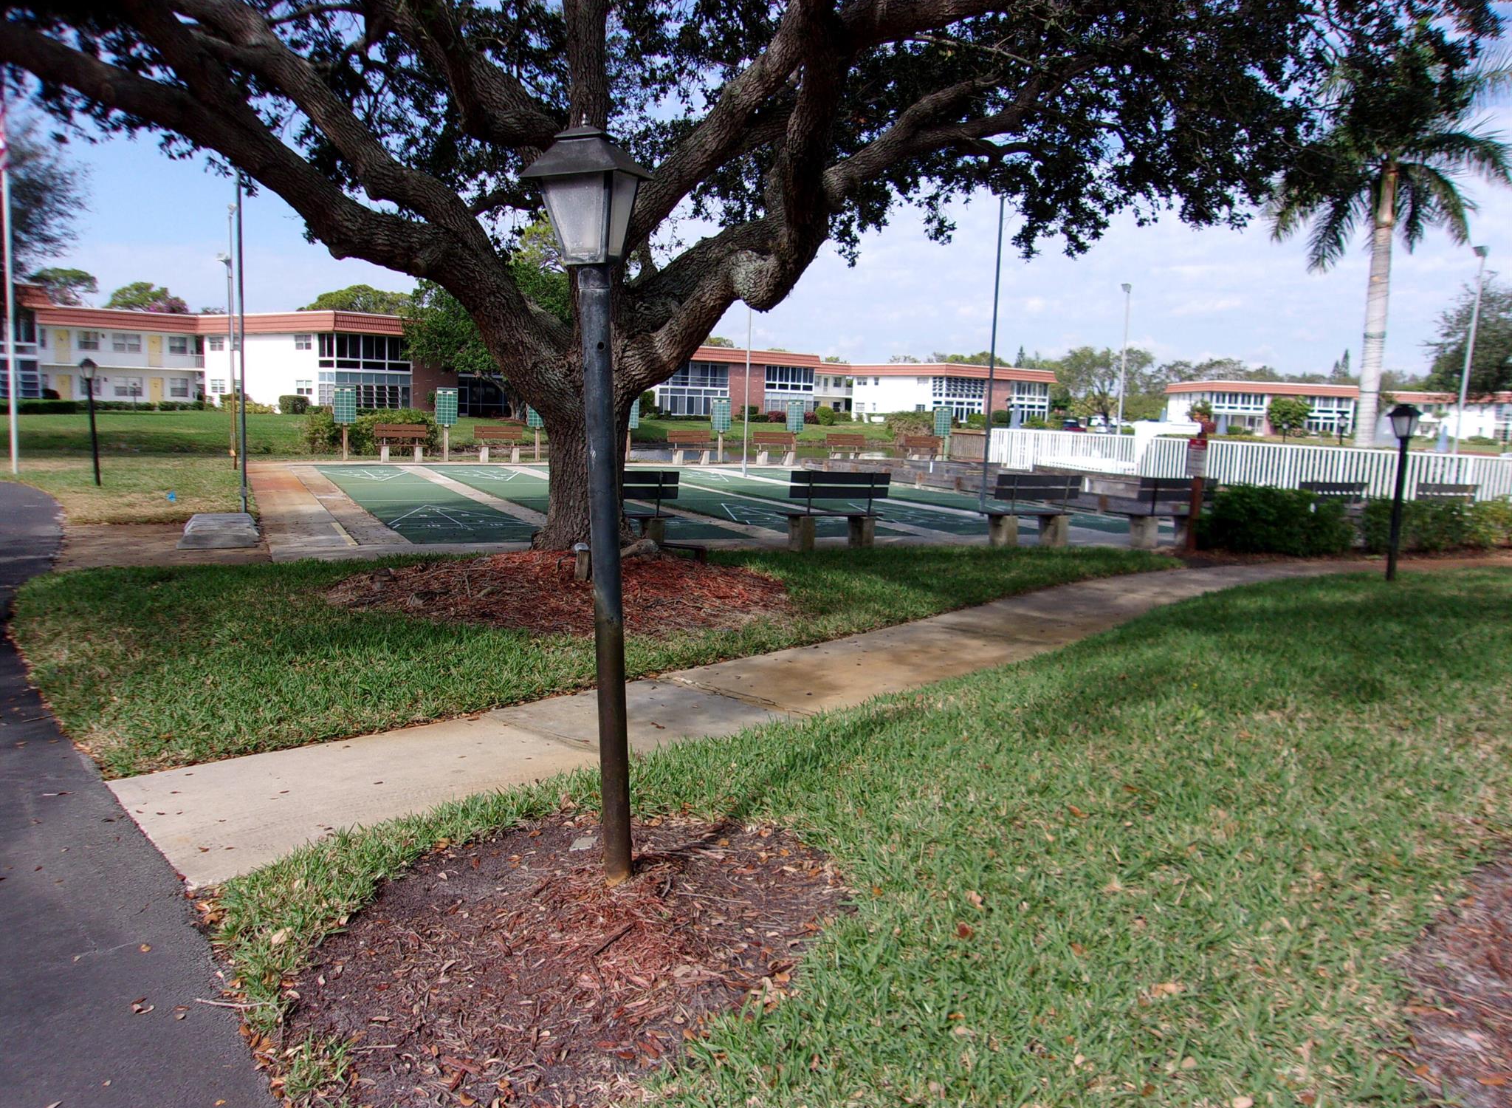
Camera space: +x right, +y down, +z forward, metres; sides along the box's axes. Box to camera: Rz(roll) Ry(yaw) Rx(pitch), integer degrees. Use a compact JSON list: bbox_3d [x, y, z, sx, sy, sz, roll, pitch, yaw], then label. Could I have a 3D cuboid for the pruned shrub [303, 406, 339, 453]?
[{"bbox_3d":[-11.847,-3.430,32.118,1.100,1.300,1.100,-1,8,-24],"label":"pruned shrub"}]

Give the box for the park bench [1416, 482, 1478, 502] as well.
[{"bbox_3d":[10.095,-0.582,17.612,1.340,0.920,0.500,-1,8,-19],"label":"park bench"}]

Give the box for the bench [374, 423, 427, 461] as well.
[{"bbox_3d":[-8.878,-2.765,29.570,1.260,0.920,0.500,-1,8,-24],"label":"bench"}]

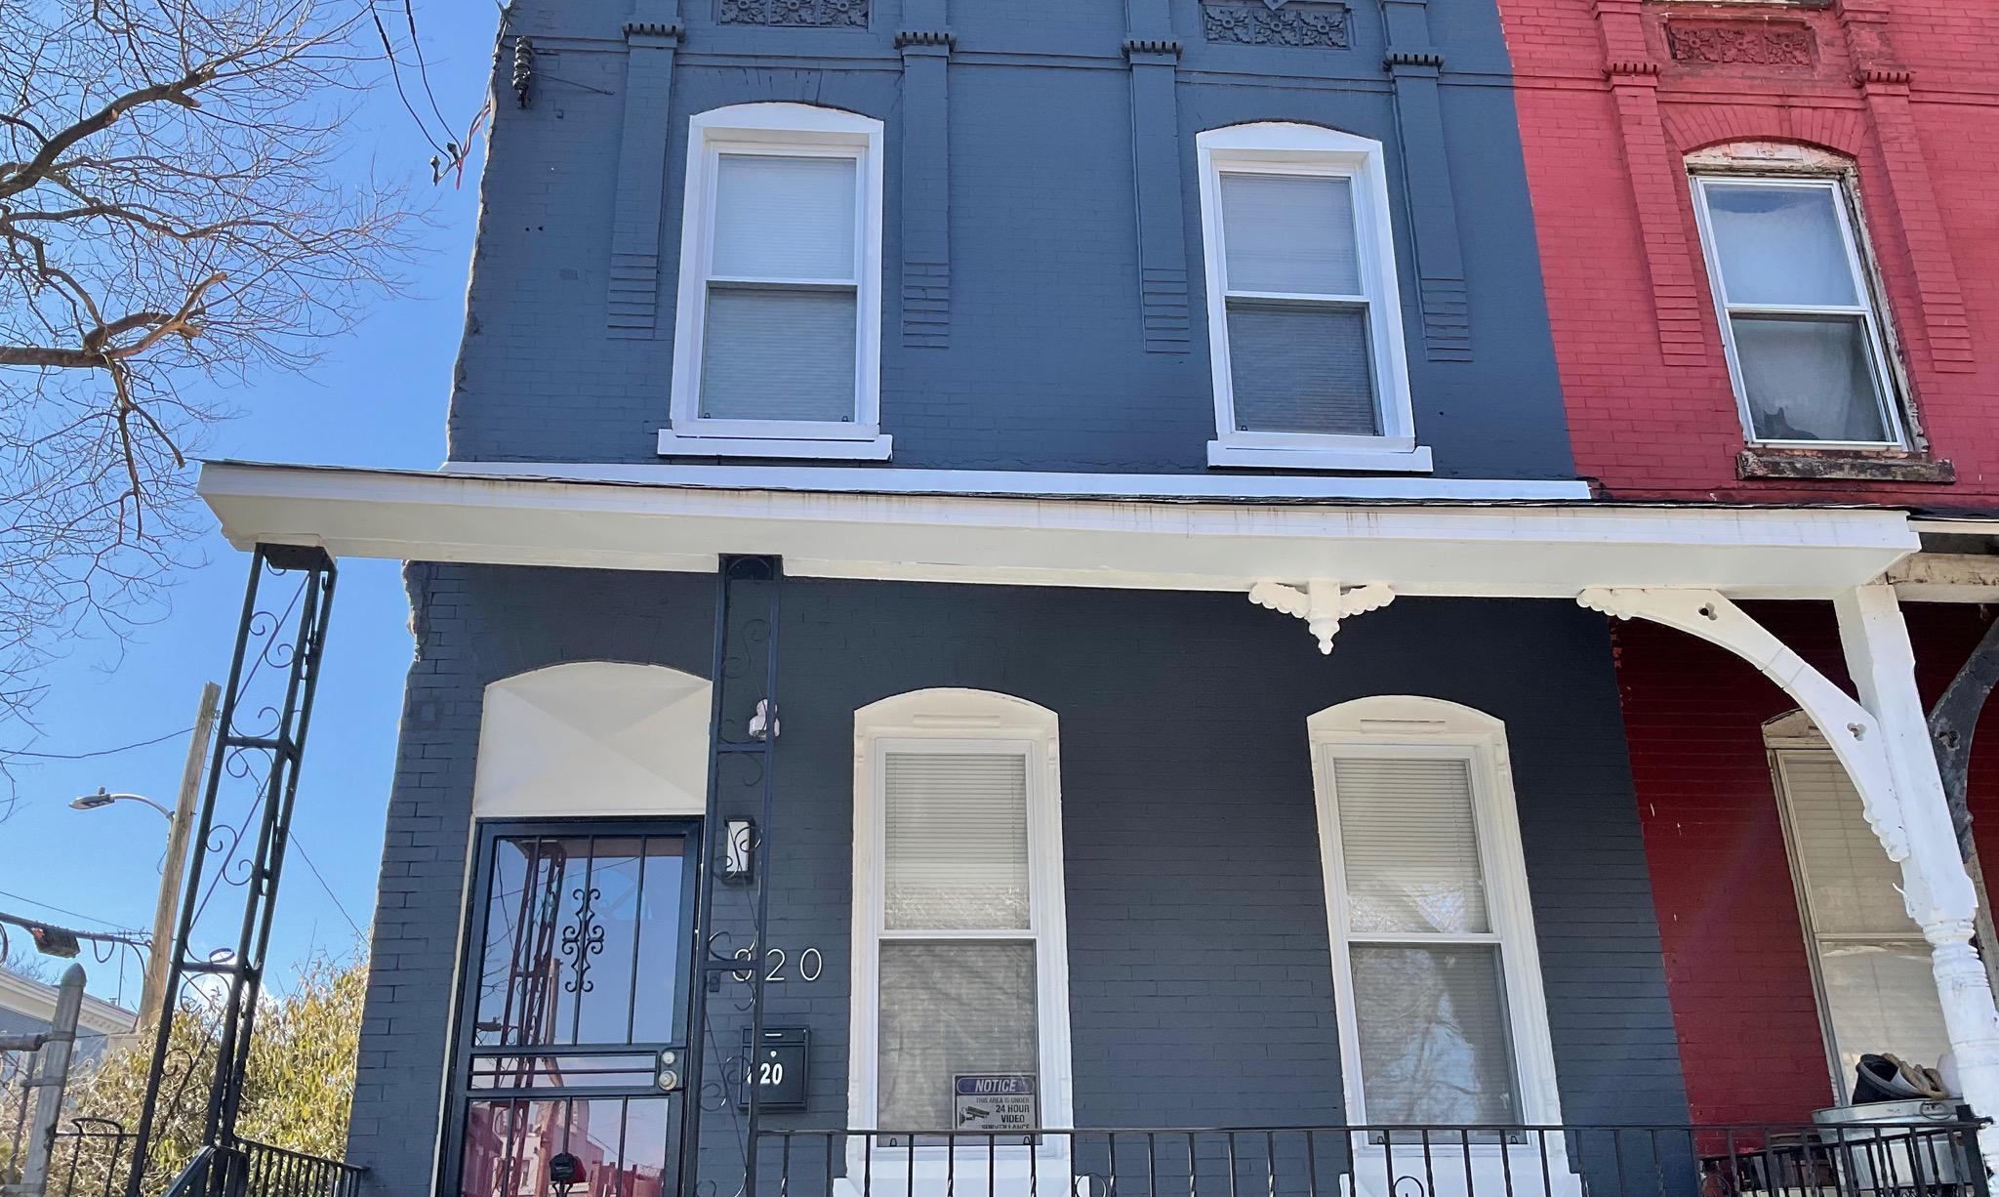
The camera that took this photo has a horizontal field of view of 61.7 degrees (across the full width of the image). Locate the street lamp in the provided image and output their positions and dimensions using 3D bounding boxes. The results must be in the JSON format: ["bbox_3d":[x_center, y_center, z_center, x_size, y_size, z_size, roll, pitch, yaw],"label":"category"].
[{"bbox_3d":[-11.139,2.709,21.353,1.680,0.500,0.250,-9,-23,19],"label":"street lamp"}]

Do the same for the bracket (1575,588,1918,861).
[{"bbox_3d":[2.455,0.401,5.557,0.970,0.945,0.080,1,-22,-4],"label":"bracket"}]

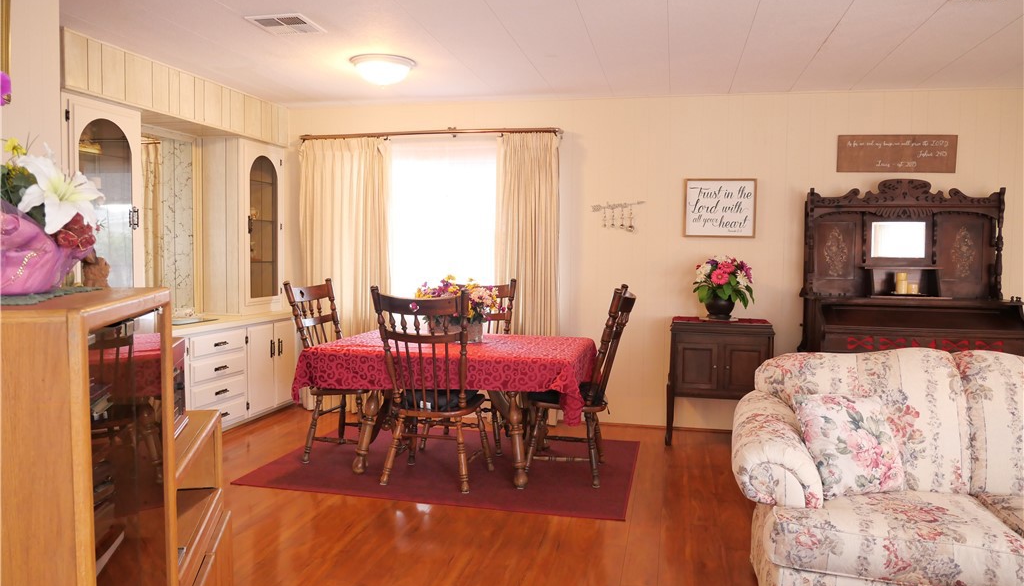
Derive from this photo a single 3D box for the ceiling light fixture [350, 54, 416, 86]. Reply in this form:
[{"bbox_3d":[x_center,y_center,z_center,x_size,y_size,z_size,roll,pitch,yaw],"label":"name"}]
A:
[{"bbox_3d":[-0.786,-1.336,4.343,0.390,0.140,0.390,2,4,13],"label":"ceiling light fixture"}]

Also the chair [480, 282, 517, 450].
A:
[{"bbox_3d":[-0.285,0.460,4.765,0.536,1.093,0.597,2,3,13],"label":"chair"}]

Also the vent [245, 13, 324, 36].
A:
[{"bbox_3d":[-1.166,-1.371,3.676,0.327,0.025,0.320,2,3,13],"label":"vent"}]

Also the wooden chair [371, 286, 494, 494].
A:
[{"bbox_3d":[-0.426,0.503,3.915,0.520,1.090,0.600,2,4,15],"label":"wooden chair"}]

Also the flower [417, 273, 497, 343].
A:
[{"bbox_3d":[-0.337,0.096,4.370,0.510,0.400,0.300,2,3,13],"label":"flower"}]

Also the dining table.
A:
[{"bbox_3d":[-0.330,0.664,4.345,1.589,0.734,1.073,2,3,13],"label":"dining table"}]

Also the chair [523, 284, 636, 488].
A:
[{"bbox_3d":[0.398,0.504,4.133,0.600,1.090,0.520,2,4,12],"label":"chair"}]

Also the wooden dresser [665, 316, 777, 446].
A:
[{"bbox_3d":[1.405,0.606,4.839,0.680,0.830,0.380,2,4,13],"label":"wooden dresser"}]

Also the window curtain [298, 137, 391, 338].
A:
[{"bbox_3d":[-1.299,-0.144,5.510,0.750,2.100,0.130,2,4,13],"label":"window curtain"}]

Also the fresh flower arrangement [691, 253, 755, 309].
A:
[{"bbox_3d":[1.452,-0.079,4.878,0.390,0.360,0.330,2,3,13],"label":"fresh flower arrangement"}]

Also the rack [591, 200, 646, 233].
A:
[{"bbox_3d":[0.780,-0.560,5.221,0.401,0.238,0.035,2,3,13],"label":"rack"}]

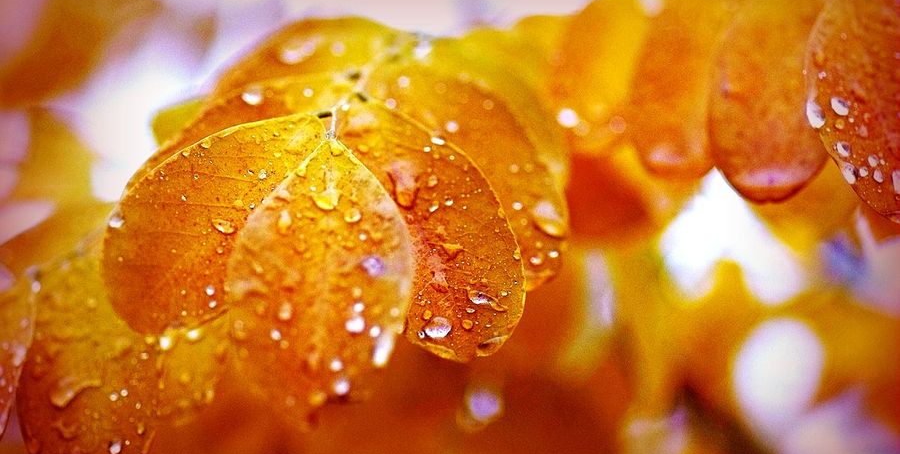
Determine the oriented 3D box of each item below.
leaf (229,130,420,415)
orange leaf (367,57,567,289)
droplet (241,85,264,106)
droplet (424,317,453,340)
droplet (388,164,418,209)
[{"bbox_3d":[-0.017,0.007,0.487,0.025,0.043,0.008,1,-31,1],"label":"leaf"},{"bbox_3d":[0.002,-0.007,0.515,0.024,0.040,0.008,-28,-20,-23],"label":"orange leaf"},{"bbox_3d":[-0.027,-0.018,0.513,0.003,0.003,0.002,0,-27,13],"label":"droplet"},{"bbox_3d":[-0.002,0.013,0.499,0.004,0.003,0.002,0,-21,-13],"label":"droplet"},{"bbox_3d":[-0.006,-0.005,0.503,0.004,0.006,0.002,0,-21,-13],"label":"droplet"}]

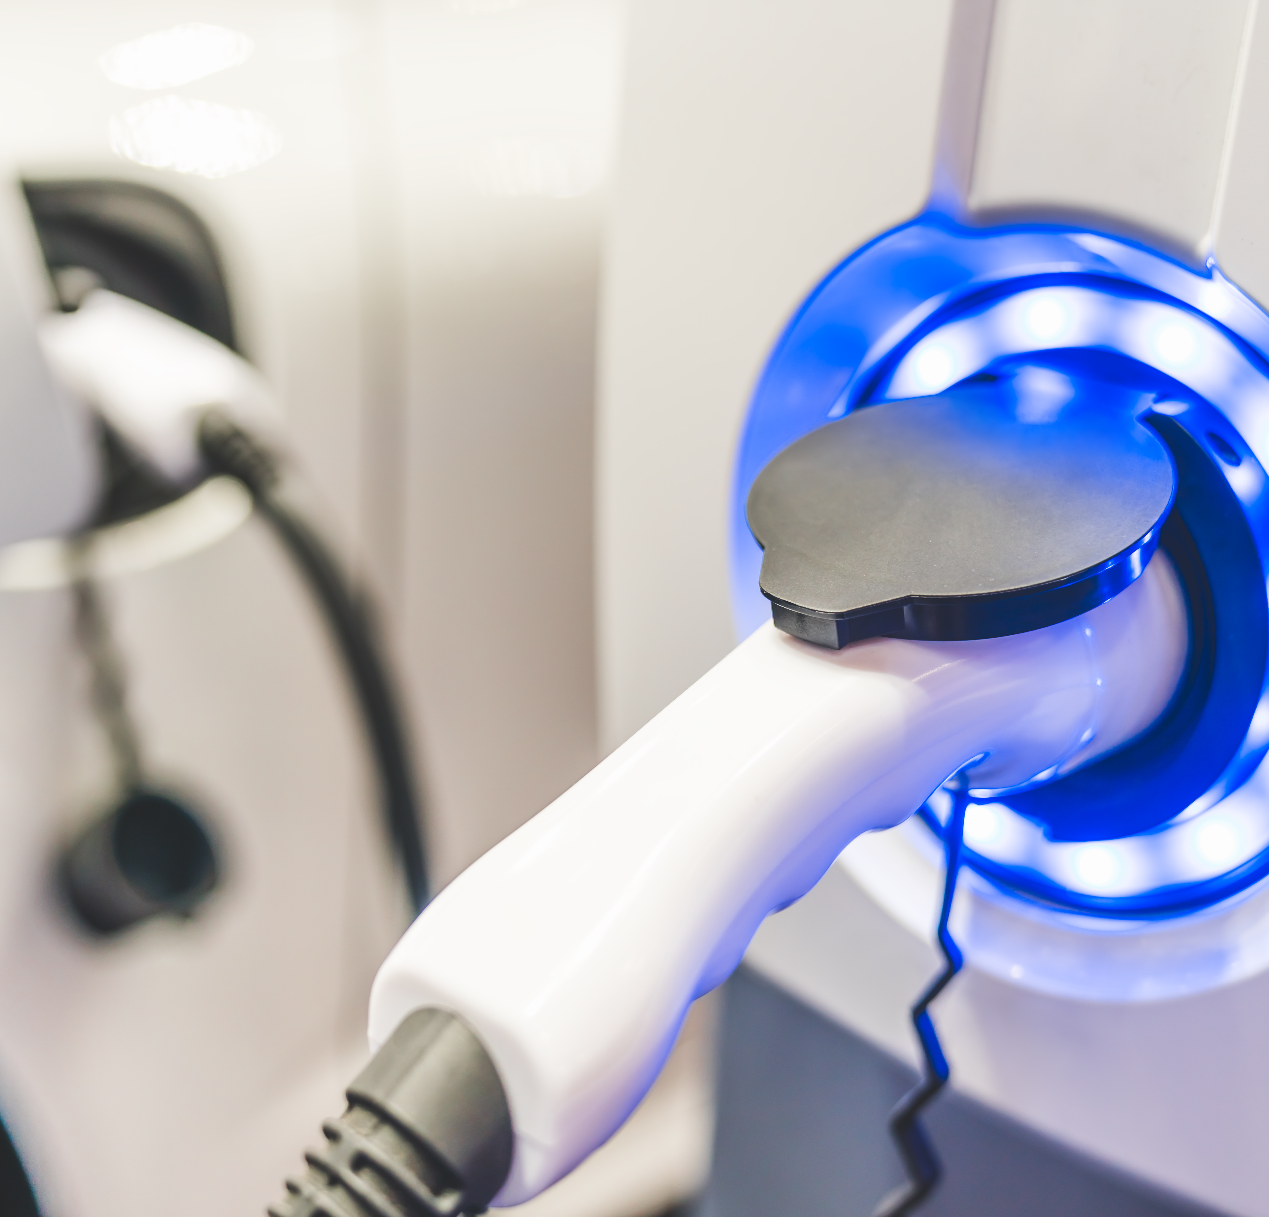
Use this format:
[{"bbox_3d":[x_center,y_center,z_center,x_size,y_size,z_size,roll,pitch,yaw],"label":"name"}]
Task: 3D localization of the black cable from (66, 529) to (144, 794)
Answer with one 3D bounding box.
[{"bbox_3d":[-0.254,0.025,1.000,0.016,0.134,0.016,-13,21,-14],"label":"black cable"}]

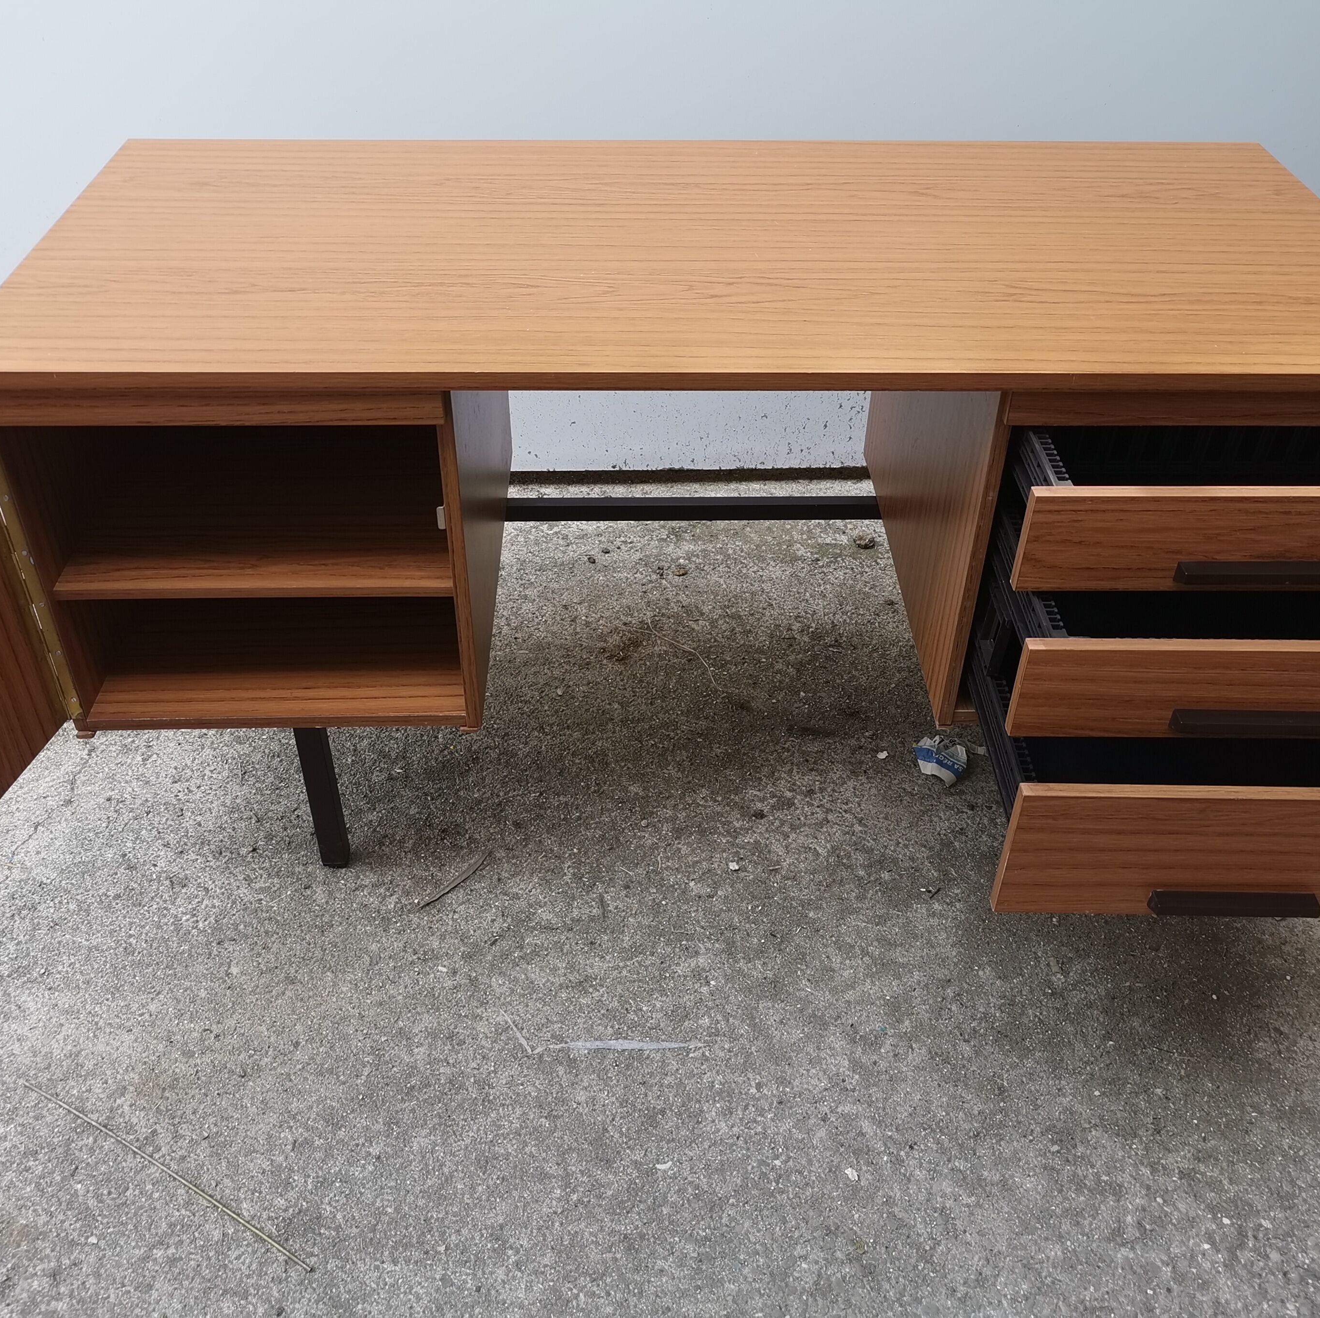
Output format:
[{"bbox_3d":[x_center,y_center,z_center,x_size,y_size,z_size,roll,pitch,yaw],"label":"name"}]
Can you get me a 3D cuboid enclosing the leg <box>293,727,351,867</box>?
[{"bbox_3d":[-0.427,0.152,1.725,0.028,0.282,0.028,0,39,-2],"label":"leg"}]

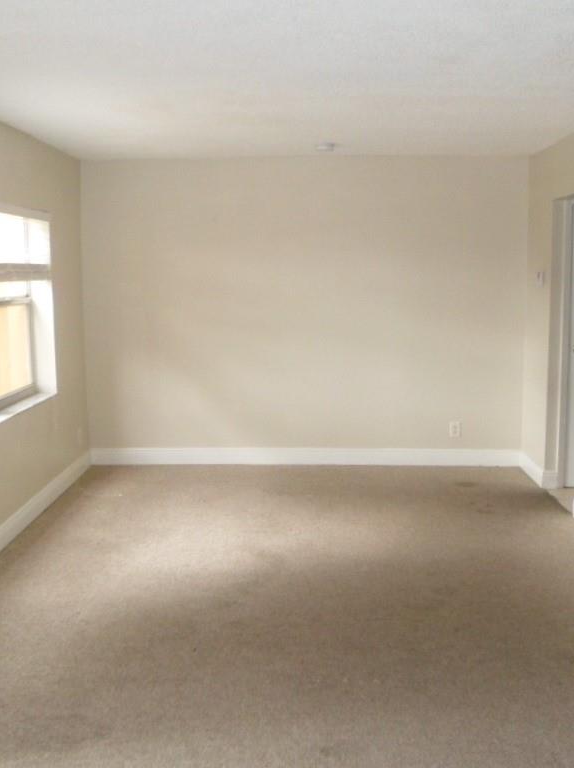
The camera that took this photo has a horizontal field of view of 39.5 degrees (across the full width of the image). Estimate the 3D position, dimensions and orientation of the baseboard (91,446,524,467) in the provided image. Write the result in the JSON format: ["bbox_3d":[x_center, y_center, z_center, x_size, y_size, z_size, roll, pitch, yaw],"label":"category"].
[{"bbox_3d":[0.143,0.587,6.423,3.455,0.133,0.018,0,8,1],"label":"baseboard"}]

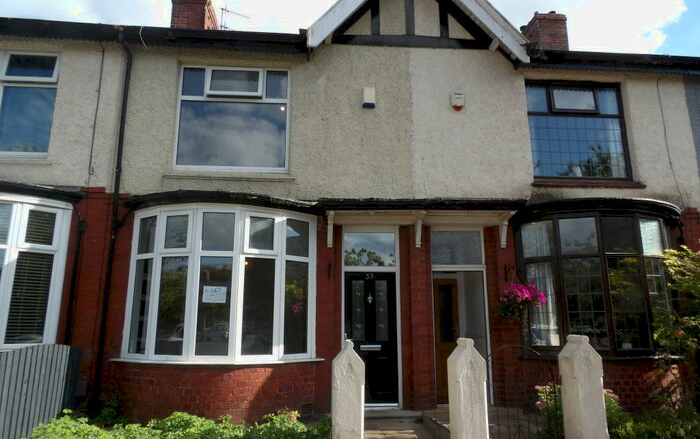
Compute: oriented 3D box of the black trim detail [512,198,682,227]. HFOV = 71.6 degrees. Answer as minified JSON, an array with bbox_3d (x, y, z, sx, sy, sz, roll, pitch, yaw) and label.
[{"bbox_3d":[3.921,-0.108,7.432,2.690,0.230,0.900,1,-12,-6],"label":"black trim detail"}]

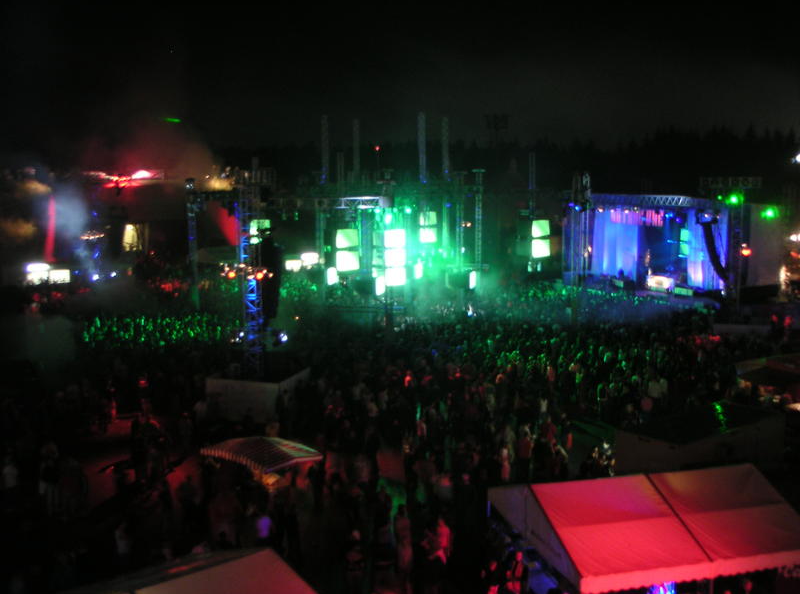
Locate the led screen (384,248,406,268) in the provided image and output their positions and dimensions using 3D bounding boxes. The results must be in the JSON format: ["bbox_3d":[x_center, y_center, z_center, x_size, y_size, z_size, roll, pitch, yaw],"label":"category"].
[{"bbox_3d":[-0.305,-2.544,57.000,1.500,1.170,0.200,-4,7,-22],"label":"led screen"}]

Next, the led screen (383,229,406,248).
[{"bbox_3d":[-0.325,-3.777,57.000,1.500,1.170,0.200,-4,7,-22],"label":"led screen"}]

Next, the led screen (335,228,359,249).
[{"bbox_3d":[-3.329,-3.711,56.000,1.500,1.200,0.200,-3,7,-20],"label":"led screen"}]

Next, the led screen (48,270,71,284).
[{"bbox_3d":[-30.567,-1.790,79.000,1.900,1.350,0.200,-4,7,-22],"label":"led screen"}]

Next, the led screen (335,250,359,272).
[{"bbox_3d":[-3.297,-2.296,56.000,1.500,1.220,0.200,-3,7,-20],"label":"led screen"}]

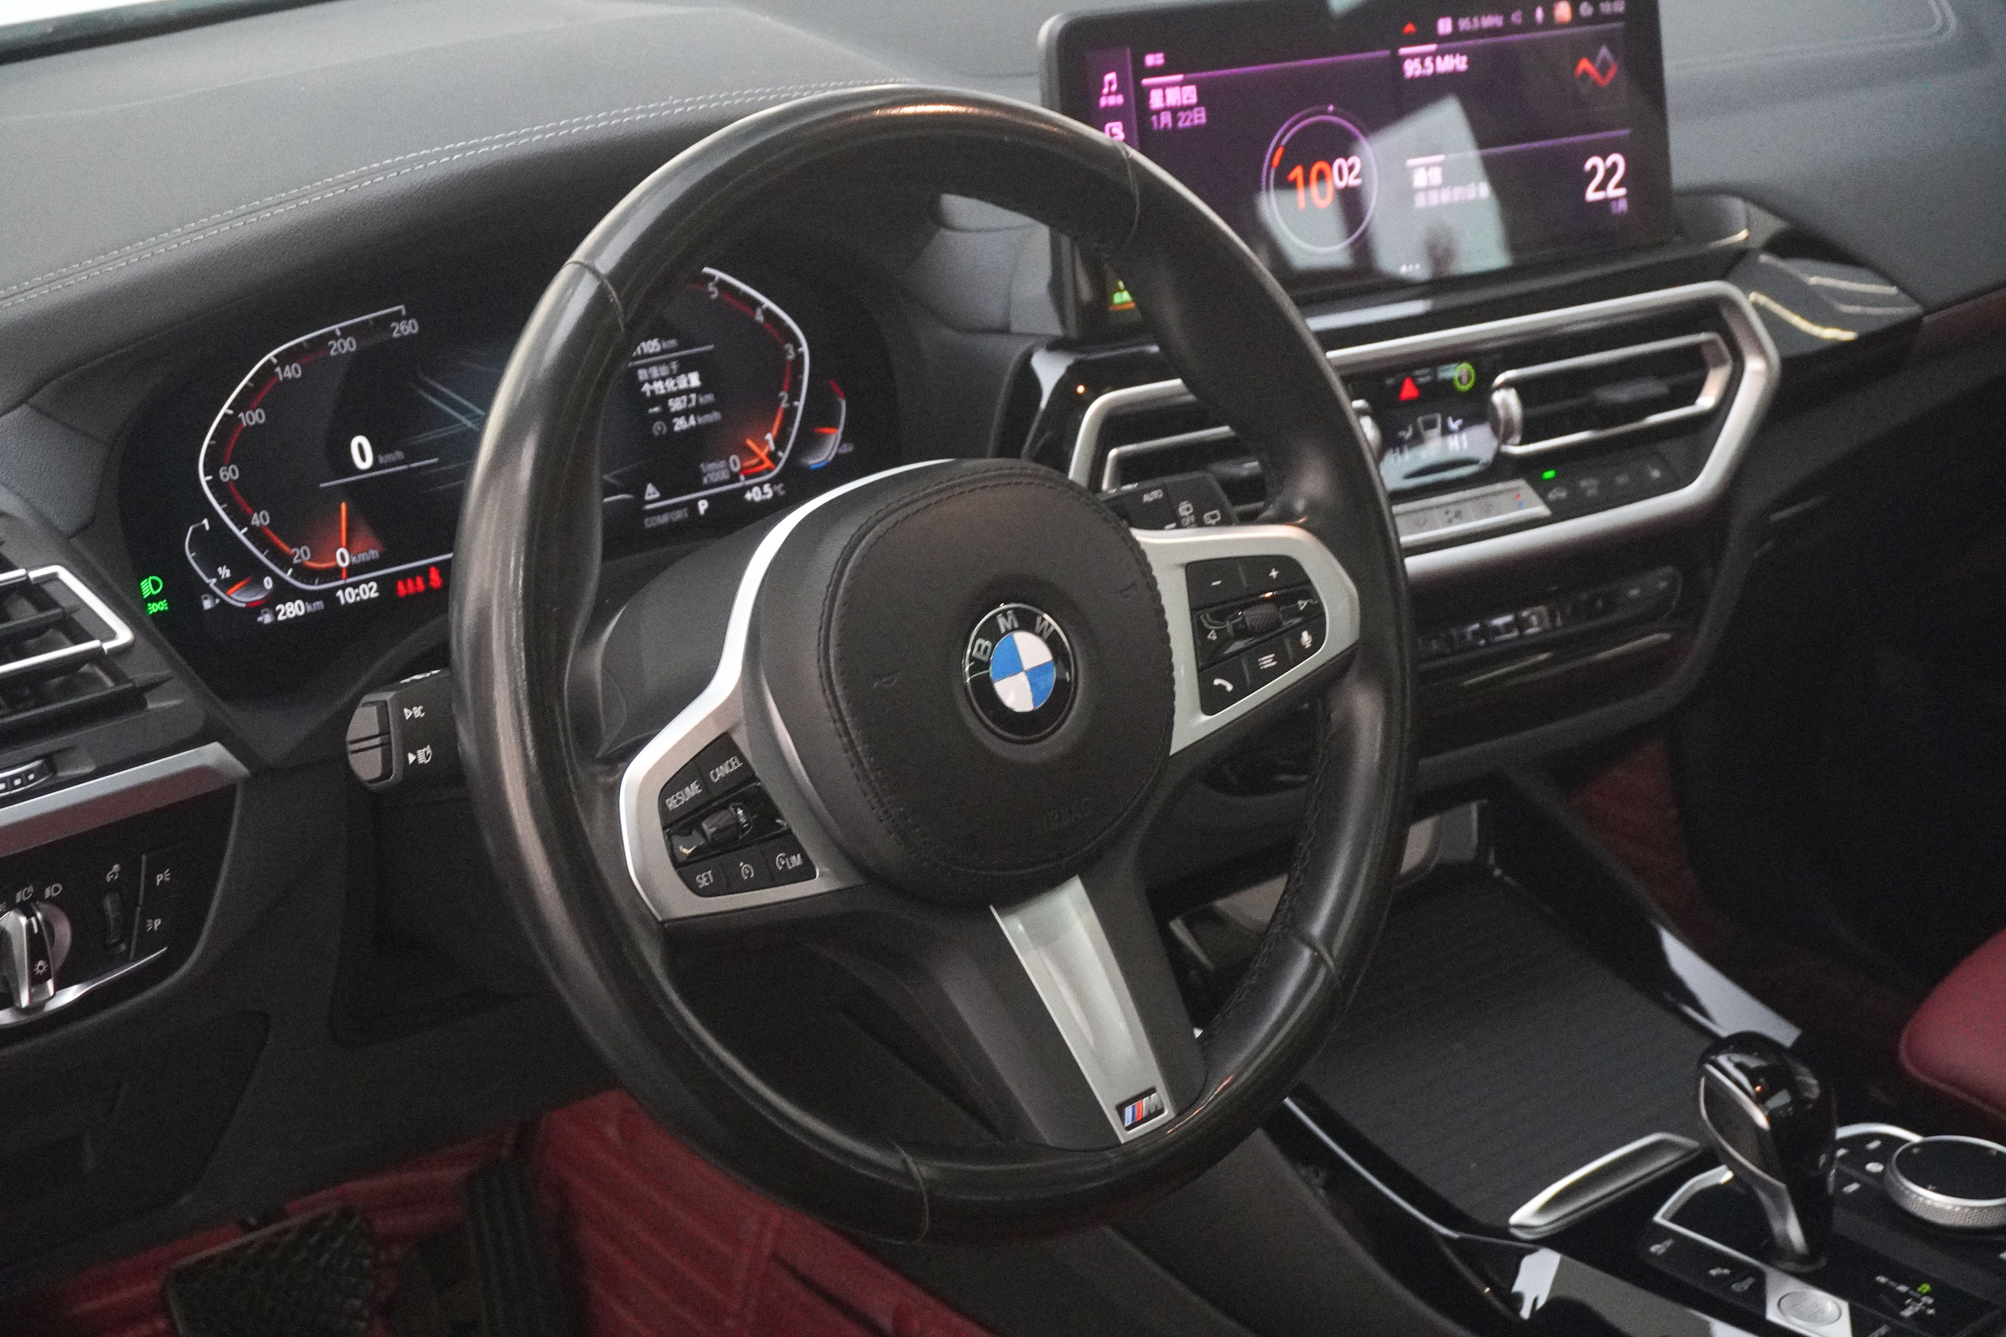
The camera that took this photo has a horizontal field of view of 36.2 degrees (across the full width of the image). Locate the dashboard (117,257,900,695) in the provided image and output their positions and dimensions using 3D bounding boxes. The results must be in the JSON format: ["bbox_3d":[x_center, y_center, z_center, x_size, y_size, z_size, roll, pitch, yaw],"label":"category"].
[{"bbox_3d":[-0.177,-0.092,1.178,0.328,0.130,0.042,-17,9,-37],"label":"dashboard"}]

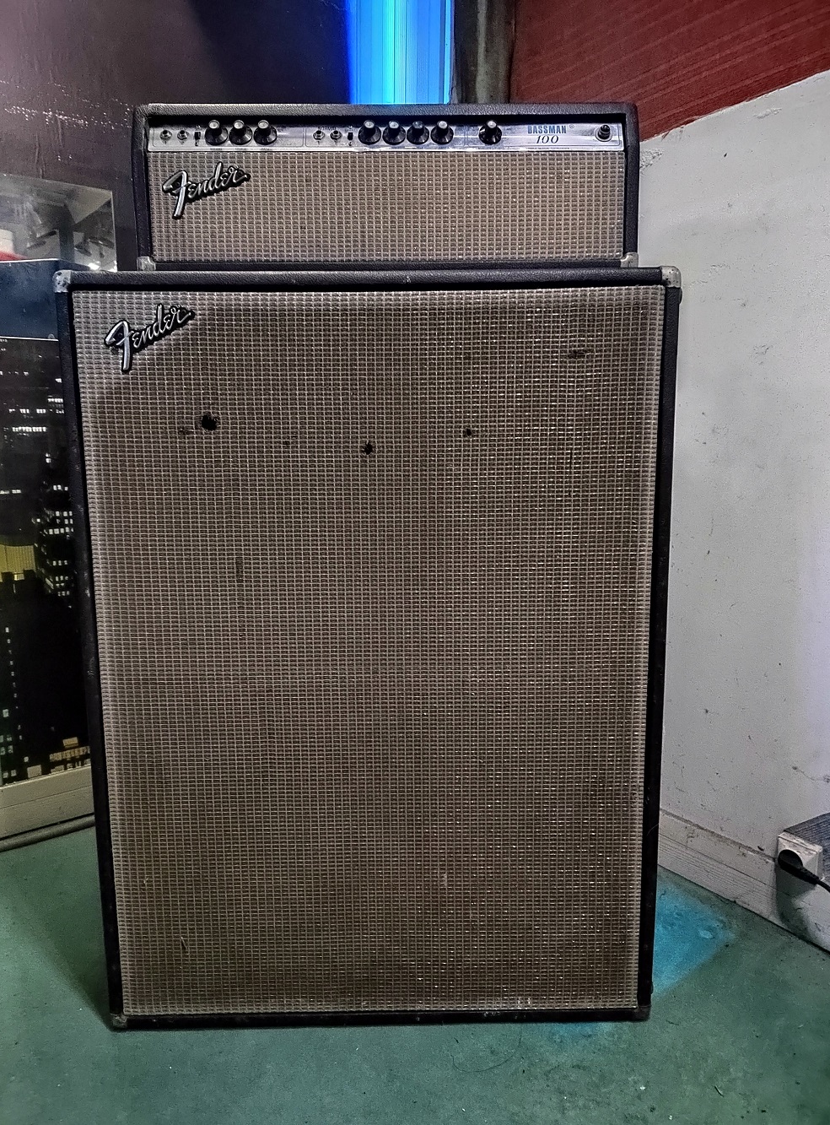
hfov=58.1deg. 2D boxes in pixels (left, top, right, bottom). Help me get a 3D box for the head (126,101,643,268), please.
[{"bbox_3d":[-0.035,-0.486,1.056,0.630,0.215,0.250,-1,8,0],"label":"head"}]

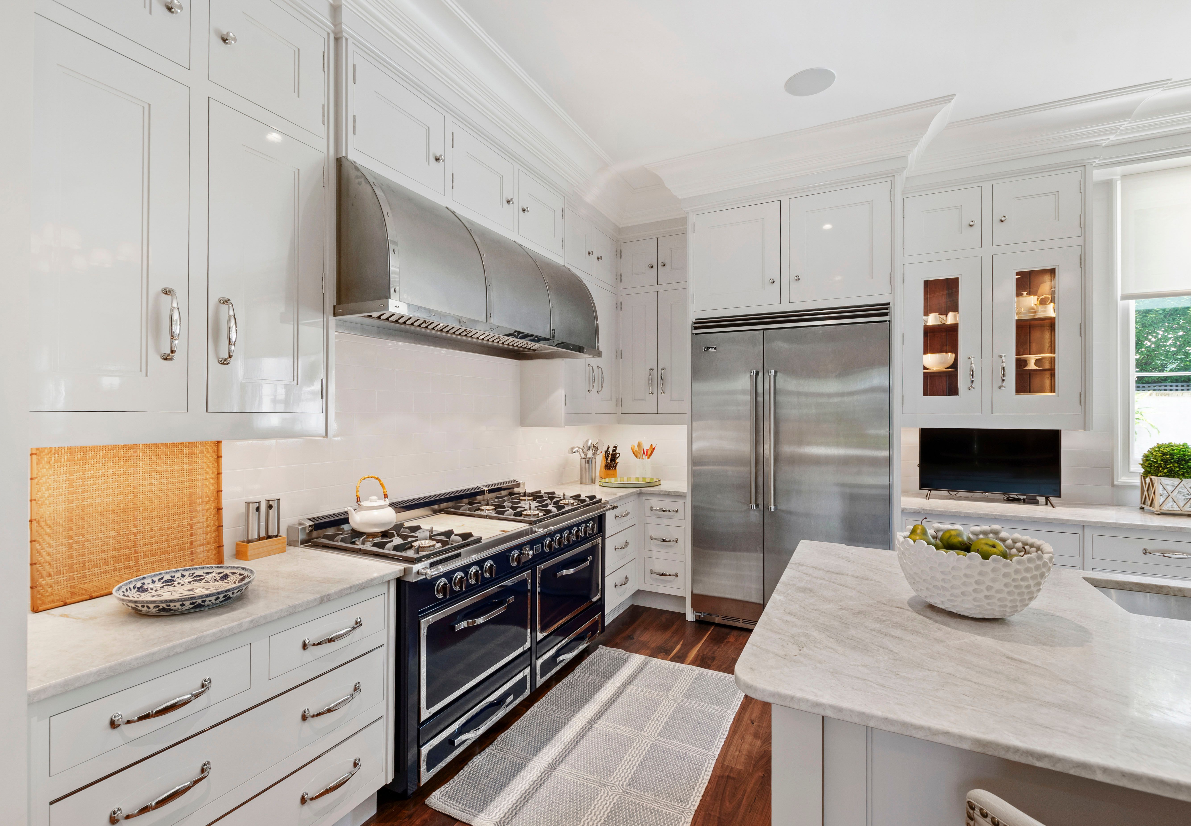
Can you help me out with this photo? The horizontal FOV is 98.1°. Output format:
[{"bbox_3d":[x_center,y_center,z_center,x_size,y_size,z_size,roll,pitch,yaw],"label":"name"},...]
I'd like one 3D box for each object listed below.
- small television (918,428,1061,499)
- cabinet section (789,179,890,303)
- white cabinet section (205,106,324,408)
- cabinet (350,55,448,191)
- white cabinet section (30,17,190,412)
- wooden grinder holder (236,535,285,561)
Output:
[{"bbox_3d":[2.413,0.299,3.184,0.710,0.435,0.110,0,0,28],"label":"small television"},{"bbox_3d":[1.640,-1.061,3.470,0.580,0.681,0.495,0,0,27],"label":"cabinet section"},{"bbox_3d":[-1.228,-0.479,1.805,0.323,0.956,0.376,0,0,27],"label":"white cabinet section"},{"bbox_3d":[-0.972,-1.213,2.298,0.340,0.377,0.490,0,0,28],"label":"cabinet"},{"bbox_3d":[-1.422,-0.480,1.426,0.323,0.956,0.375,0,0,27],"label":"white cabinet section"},{"bbox_3d":[-1.263,0.510,1.959,0.070,0.061,0.140,0,0,28],"label":"wooden grinder holder"}]

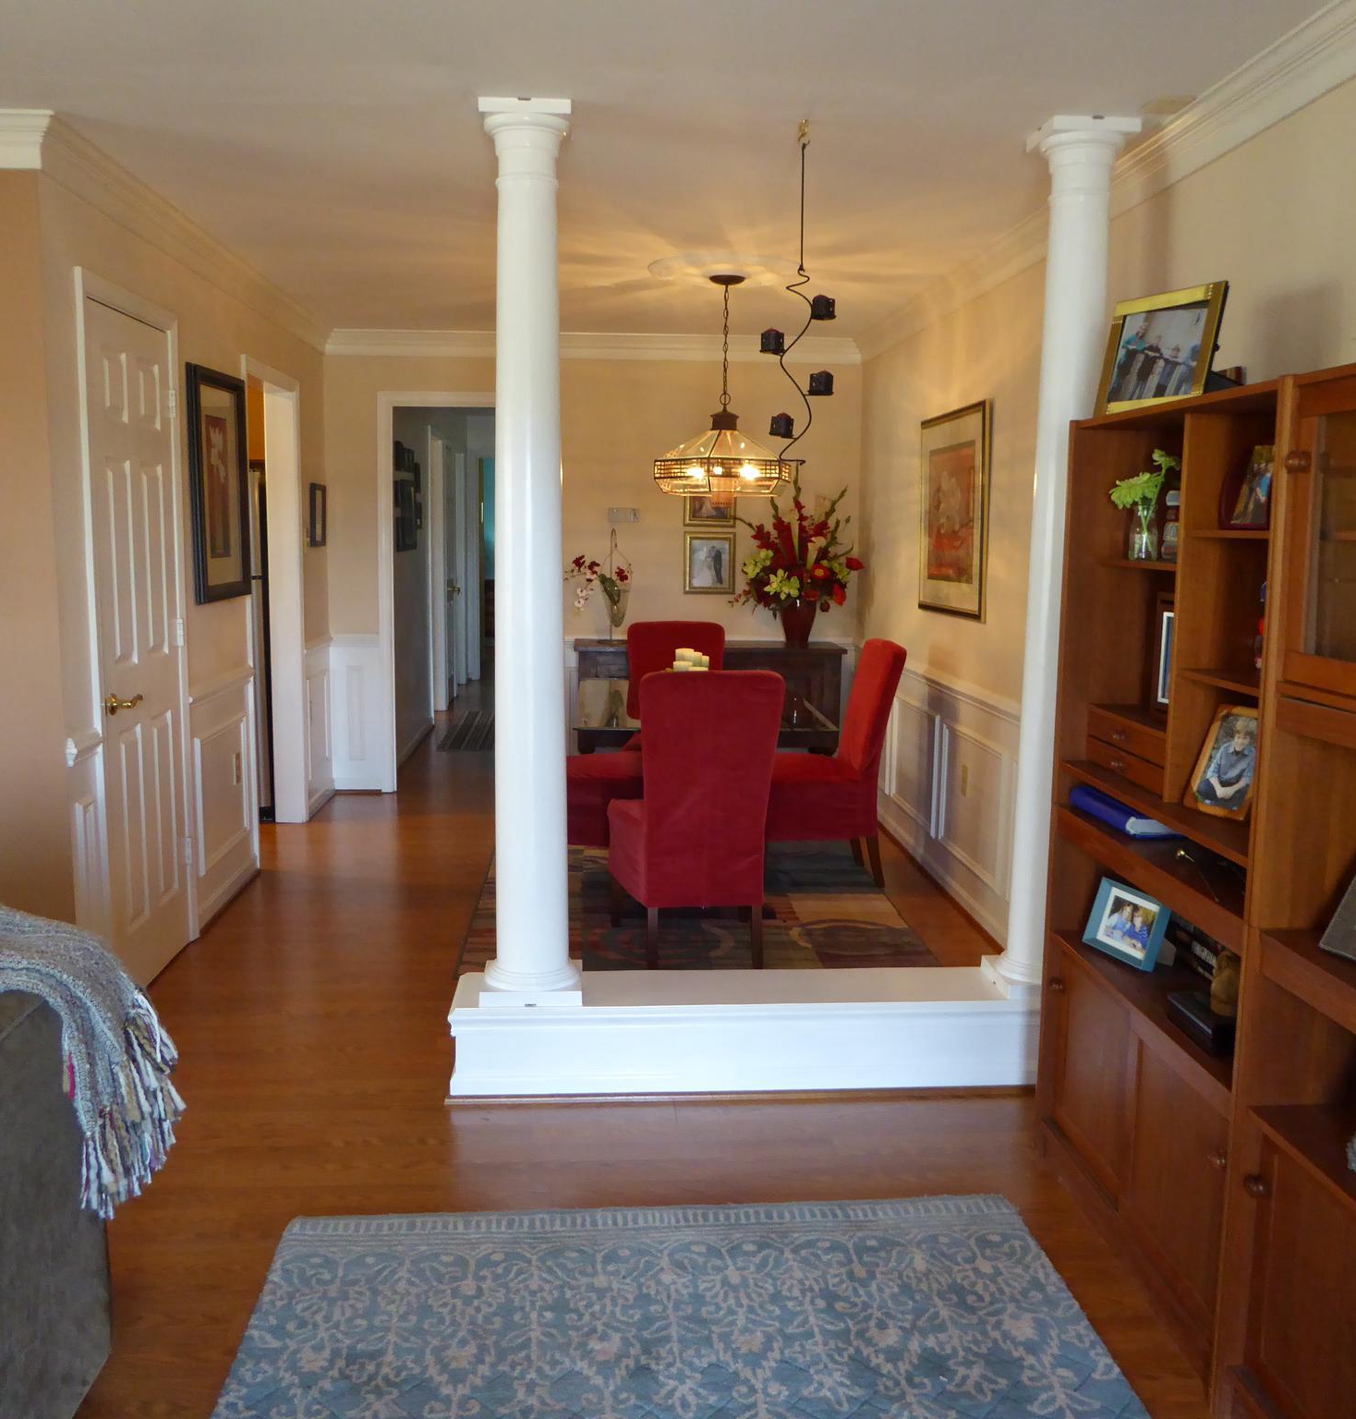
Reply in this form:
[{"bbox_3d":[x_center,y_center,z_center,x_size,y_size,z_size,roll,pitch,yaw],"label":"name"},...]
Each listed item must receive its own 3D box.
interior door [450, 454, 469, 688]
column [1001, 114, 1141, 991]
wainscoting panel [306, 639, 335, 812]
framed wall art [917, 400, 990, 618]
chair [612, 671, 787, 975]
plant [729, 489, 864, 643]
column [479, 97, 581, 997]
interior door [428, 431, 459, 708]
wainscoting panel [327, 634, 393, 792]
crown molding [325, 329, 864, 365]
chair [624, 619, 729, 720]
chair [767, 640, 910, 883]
[{"bbox_3d":[-1.882,-1.162,11.690,0.060,2.040,0.800,0,8,-4],"label":"interior door"},{"bbox_3d":[0.997,-0.352,3.551,0.255,2.200,0.255,0,8,-4],"label":"column"},{"bbox_3d":[-1.802,0.080,6.958,0.050,0.840,0.720,0,8,-4],"label":"wainscoting panel"},{"bbox_3d":[1.087,-0.775,5.404,0.035,0.790,0.890,0,8,-4],"label":"framed wall art"},{"bbox_3d":[0.065,0.333,4.655,0.540,1.000,0.630,0,8,-7],"label":"chair"},{"bbox_3d":[0.623,-0.743,7.144,0.660,0.840,0.450,0,8,-4],"label":"plant"},{"bbox_3d":[-0.372,-0.359,3.446,0.260,2.210,0.260,0,8,-4],"label":"column"},{"bbox_3d":[-1.821,-0.989,10.465,0.080,2.040,0.850,0,8,-4],"label":"interior door"},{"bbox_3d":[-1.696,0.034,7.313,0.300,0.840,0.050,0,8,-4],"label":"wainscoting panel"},{"bbox_3d":[-0.426,-1.901,7.151,2.810,0.126,0.085,0,8,-4],"label":"crown molding"},{"bbox_3d":[-0.008,0.120,6.263,0.470,0.980,0.640,0,8,-4],"label":"chair"},{"bbox_3d":[0.560,0.211,5.625,0.640,0.980,0.470,0,8,-4],"label":"chair"}]

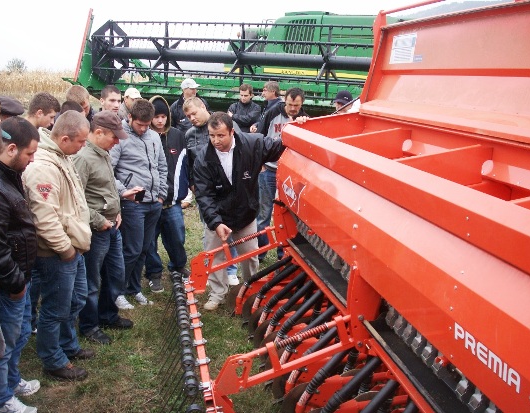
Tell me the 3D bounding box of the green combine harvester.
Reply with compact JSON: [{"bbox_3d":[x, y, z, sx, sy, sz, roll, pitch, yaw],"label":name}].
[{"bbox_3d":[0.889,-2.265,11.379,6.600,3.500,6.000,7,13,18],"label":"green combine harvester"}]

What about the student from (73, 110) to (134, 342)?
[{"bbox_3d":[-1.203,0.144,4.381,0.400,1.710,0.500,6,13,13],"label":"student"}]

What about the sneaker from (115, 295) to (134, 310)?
[{"bbox_3d":[-1.213,0.794,5.040,0.105,0.110,0.290,-10,17,-35],"label":"sneaker"}]

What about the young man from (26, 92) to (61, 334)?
[{"bbox_3d":[-1.672,0.080,4.400,0.380,1.780,0.500,3,12,2],"label":"young man"}]

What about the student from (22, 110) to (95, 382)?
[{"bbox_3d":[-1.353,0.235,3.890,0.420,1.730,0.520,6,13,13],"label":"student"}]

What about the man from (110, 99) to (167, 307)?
[{"bbox_3d":[-1.079,-0.016,5.018,0.520,1.760,0.380,-8,17,-41],"label":"man"}]

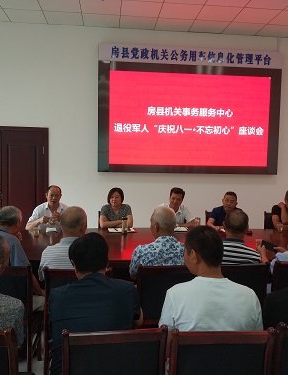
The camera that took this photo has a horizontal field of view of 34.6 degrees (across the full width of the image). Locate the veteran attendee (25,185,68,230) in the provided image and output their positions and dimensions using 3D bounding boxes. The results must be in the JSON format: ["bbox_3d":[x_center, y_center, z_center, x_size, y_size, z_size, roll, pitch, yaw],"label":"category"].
[{"bbox_3d":[-1.200,0.651,5.900,0.540,1.300,0.760,1,3,-10],"label":"veteran attendee"}]

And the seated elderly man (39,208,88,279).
[{"bbox_3d":[-0.521,0.760,3.424,0.520,1.262,0.780,1,2,-2],"label":"seated elderly man"}]

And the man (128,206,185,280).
[{"bbox_3d":[0.069,0.767,3.490,0.520,1.268,0.780,1,2,-10],"label":"man"}]

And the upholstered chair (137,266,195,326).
[{"bbox_3d":[0.160,0.991,3.430,0.460,0.930,0.560,1,3,-5],"label":"upholstered chair"}]

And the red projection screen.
[{"bbox_3d":[0.805,-1.178,8.050,3.192,1.861,0.120,1,2,-6],"label":"red projection screen"}]

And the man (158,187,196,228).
[{"bbox_3d":[0.440,0.656,6.034,0.520,1.328,0.760,1,2,-6],"label":"man"}]

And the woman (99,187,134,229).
[{"bbox_3d":[-0.370,0.653,5.944,0.460,1.306,0.740,1,2,-8],"label":"woman"}]

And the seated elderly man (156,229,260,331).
[{"bbox_3d":[0.270,0.856,2.370,0.540,1.310,0.780,1,3,-7],"label":"seated elderly man"}]

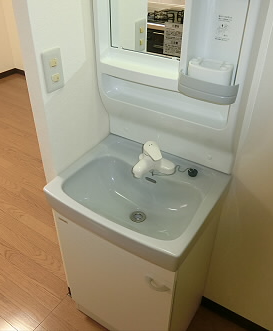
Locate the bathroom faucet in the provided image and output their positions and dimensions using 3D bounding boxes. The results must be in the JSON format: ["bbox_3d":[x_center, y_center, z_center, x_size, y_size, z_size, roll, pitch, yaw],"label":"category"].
[{"bbox_3d":[0.049,-0.010,1.078,0.150,0.110,0.165,20,40,25],"label":"bathroom faucet"}]

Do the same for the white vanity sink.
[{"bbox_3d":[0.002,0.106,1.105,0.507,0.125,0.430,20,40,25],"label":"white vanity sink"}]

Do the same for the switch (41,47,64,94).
[{"bbox_3d":[-0.247,-0.281,0.949,0.010,0.118,0.073,20,40,25],"label":"switch"}]

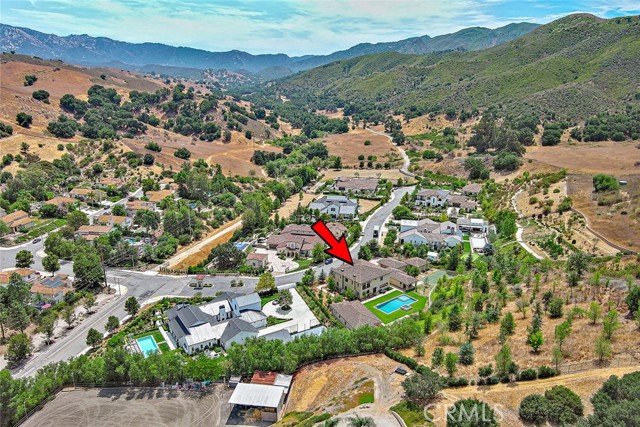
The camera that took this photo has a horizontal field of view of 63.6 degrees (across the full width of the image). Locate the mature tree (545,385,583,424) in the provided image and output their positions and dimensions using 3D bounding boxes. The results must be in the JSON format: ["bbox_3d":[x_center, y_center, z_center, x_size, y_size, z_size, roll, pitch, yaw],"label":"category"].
[{"bbox_3d":[52.611,40.996,111.072,7.402,7.522,7.402,0,17,0],"label":"mature tree"}]

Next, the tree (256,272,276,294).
[{"bbox_3d":[-19.706,25.701,189.305,7.118,8.083,7.118,0,17,0],"label":"tree"}]

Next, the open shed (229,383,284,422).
[{"bbox_3d":[-15.250,46.040,125.870,11.800,4.100,7.900,2,16,8],"label":"open shed"}]

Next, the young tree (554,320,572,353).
[{"bbox_3d":[57.620,29.100,122.000,4.050,8.050,3.920,0,16,0],"label":"young tree"}]

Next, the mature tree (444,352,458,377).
[{"bbox_3d":[33.047,37.801,128.784,2.874,7.063,2.874,0,17,0],"label":"mature tree"}]

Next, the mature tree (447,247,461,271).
[{"bbox_3d":[54.710,18.440,211.310,5.450,10.050,5.290,0,16,0],"label":"mature tree"}]

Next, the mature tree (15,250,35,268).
[{"bbox_3d":[-115.130,18.700,200.880,7.560,8.170,7.560,0,17,0],"label":"mature tree"}]

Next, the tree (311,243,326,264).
[{"bbox_3d":[-0.621,16.467,213.667,5.799,9.189,5.799,0,17,0],"label":"tree"}]

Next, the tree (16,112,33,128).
[{"bbox_3d":[-274.790,-86.480,479.460,14.430,14.290,14.430,0,17,0],"label":"tree"}]

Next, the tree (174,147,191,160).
[{"bbox_3d":[-112.010,-48.880,420.000,12.380,9.800,12.010,0,16,0],"label":"tree"}]

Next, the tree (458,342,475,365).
[{"bbox_3d":[37.790,36.110,132.990,4.000,5.550,4.000,0,17,0],"label":"tree"}]

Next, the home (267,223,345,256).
[{"bbox_3d":[-5.500,11.620,237.920,35.000,8.500,23.000,3,16,12],"label":"home"}]

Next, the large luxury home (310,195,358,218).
[{"bbox_3d":[7.480,-3.650,275.000,24.000,8.500,17.000,2,18,7],"label":"large luxury home"}]

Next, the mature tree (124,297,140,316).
[{"bbox_3d":[-61.620,30.560,169.440,5.100,6.340,5.100,0,17,0],"label":"mature tree"}]

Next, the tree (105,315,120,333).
[{"bbox_3d":[-64.360,34.120,159.920,4.810,5.240,4.810,0,17,0],"label":"tree"}]

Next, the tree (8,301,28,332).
[{"bbox_3d":[-94.790,32.700,162.110,5.970,9.770,5.790,0,16,0],"label":"tree"}]

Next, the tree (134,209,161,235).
[{"bbox_3d":[-78.555,3.178,234.931,11.246,9.883,11.246,0,17,0],"label":"tree"}]

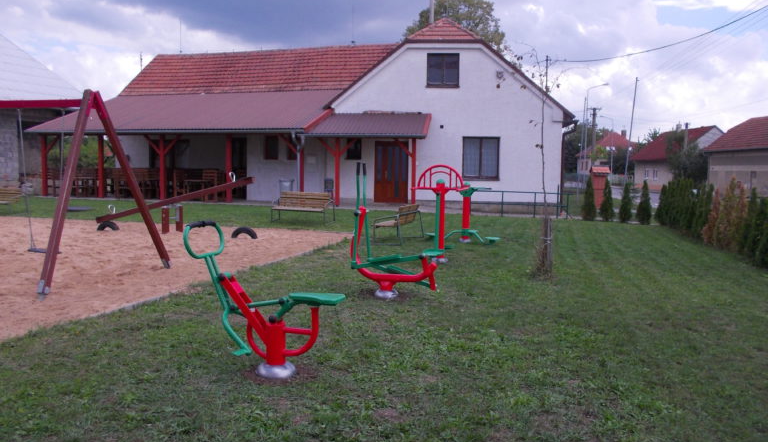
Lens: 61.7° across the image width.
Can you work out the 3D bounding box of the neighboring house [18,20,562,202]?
[{"bbox_3d":[-2.832,-4.343,27.649,20.600,7.200,12.800,2,5,12],"label":"neighboring house"}]

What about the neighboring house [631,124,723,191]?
[{"bbox_3d":[31.002,-6.218,66.179,7.800,6.200,14.000,0,4,-6],"label":"neighboring house"}]

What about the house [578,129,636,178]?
[{"bbox_3d":[31.636,-8.360,88.579,9.500,7.200,9.000,2,5,17],"label":"house"}]

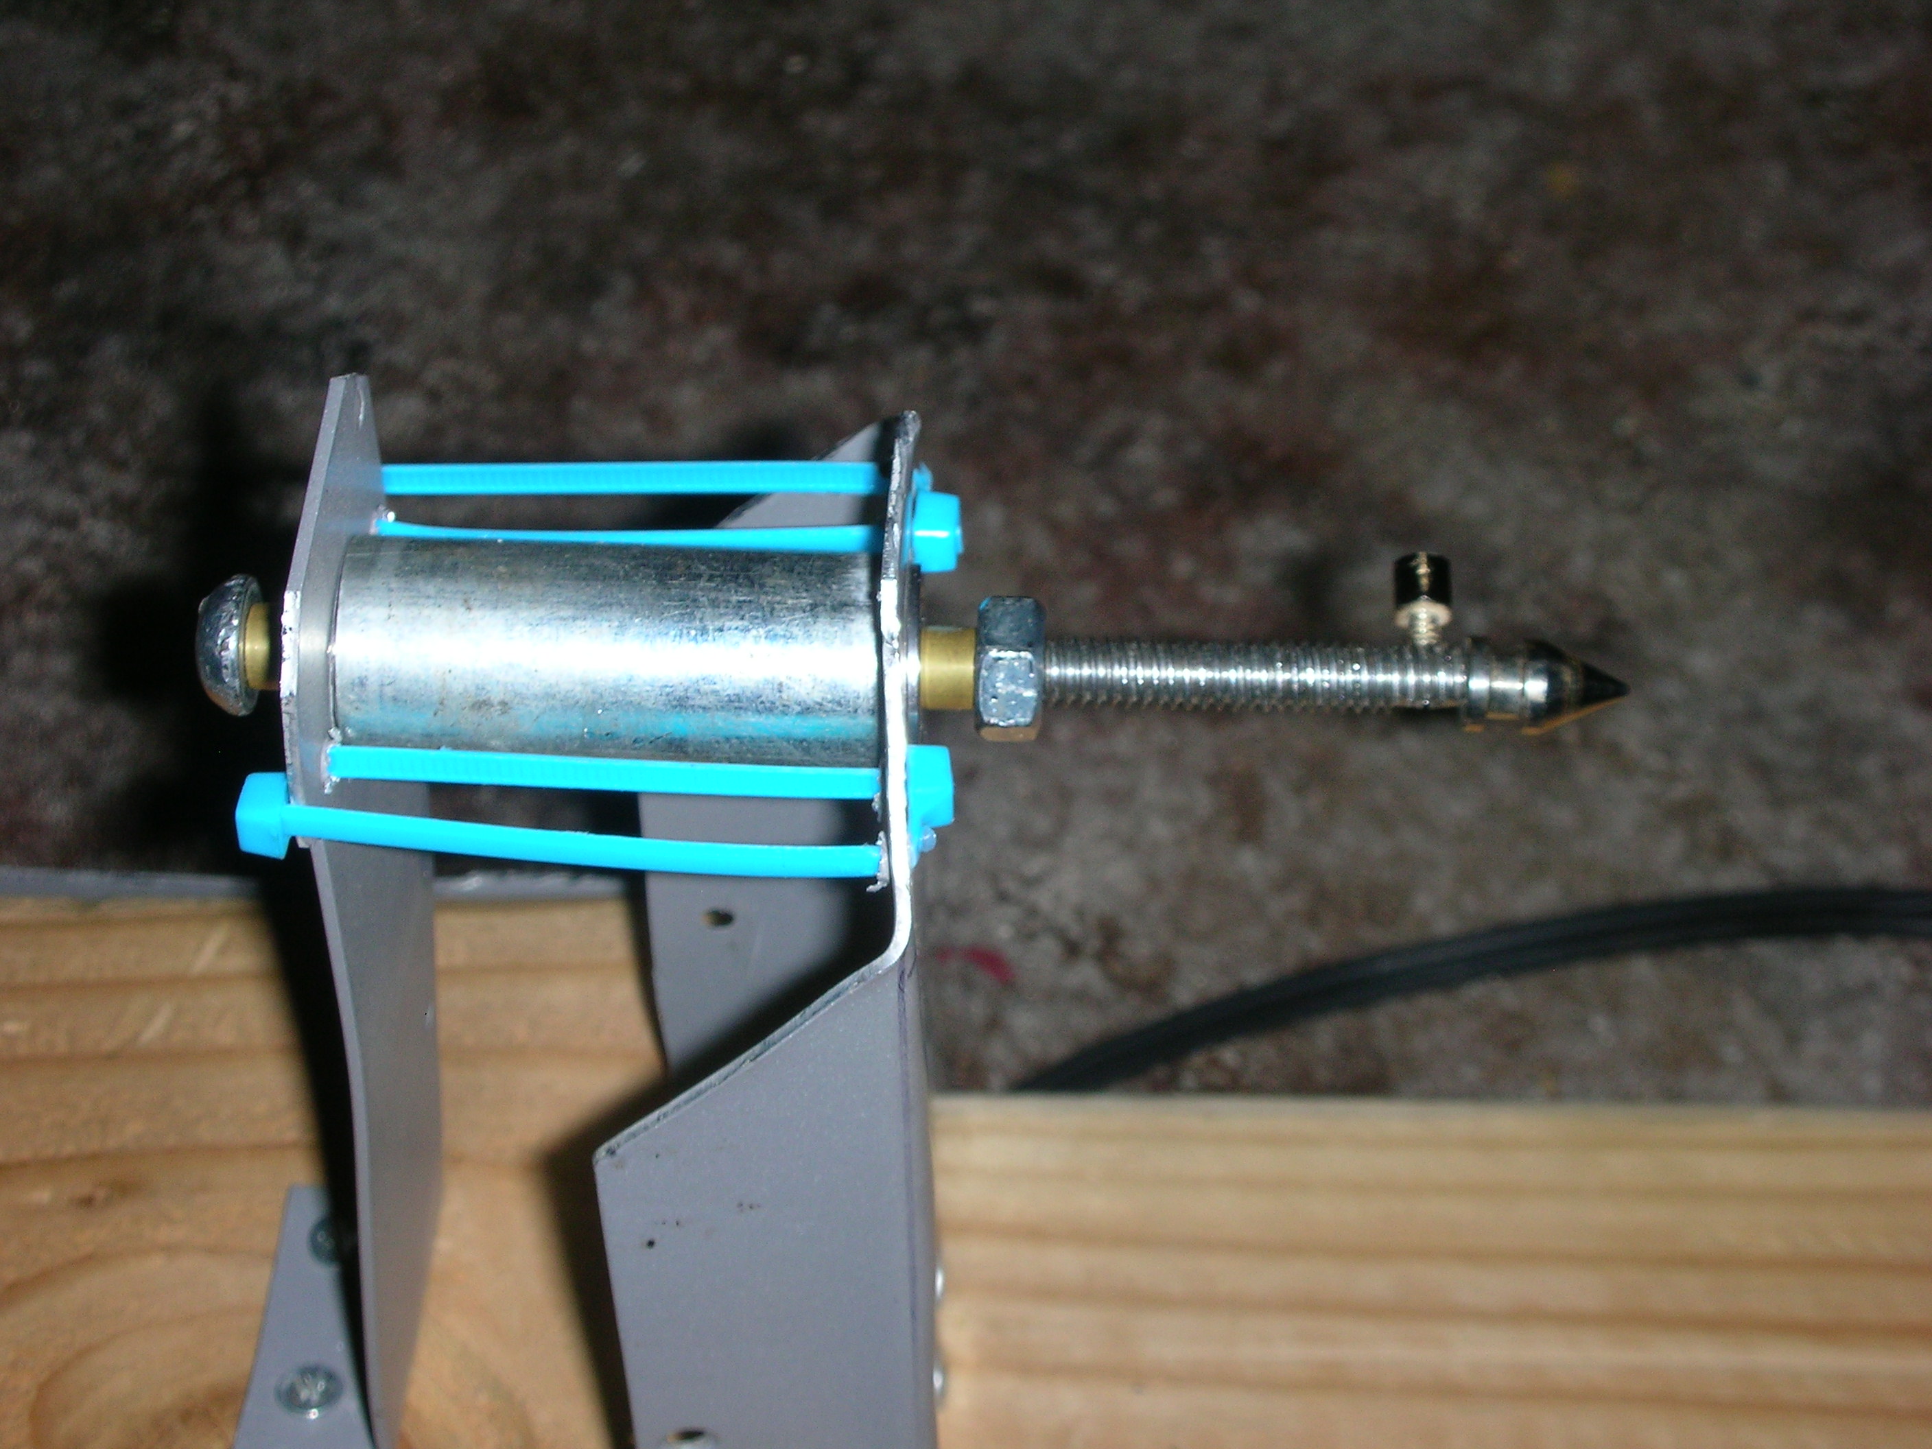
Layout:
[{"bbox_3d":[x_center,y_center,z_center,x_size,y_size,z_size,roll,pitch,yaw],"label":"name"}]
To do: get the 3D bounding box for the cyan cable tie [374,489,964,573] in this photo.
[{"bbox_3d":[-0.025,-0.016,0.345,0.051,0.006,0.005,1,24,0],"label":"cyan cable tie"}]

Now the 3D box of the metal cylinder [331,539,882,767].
[{"bbox_3d":[-0.029,-0.005,0.336,0.045,0.018,0.018,2,0,-1],"label":"metal cylinder"}]

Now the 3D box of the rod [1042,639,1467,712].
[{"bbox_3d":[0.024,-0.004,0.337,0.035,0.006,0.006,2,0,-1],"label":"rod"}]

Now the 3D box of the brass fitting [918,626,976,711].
[{"bbox_3d":[-0.002,-0.005,0.336,0.005,0.007,0.007,2,0,-1],"label":"brass fitting"}]

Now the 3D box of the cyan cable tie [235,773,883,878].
[{"bbox_3d":[-0.031,0.008,0.317,0.051,0.005,0.005,3,37,0],"label":"cyan cable tie"}]

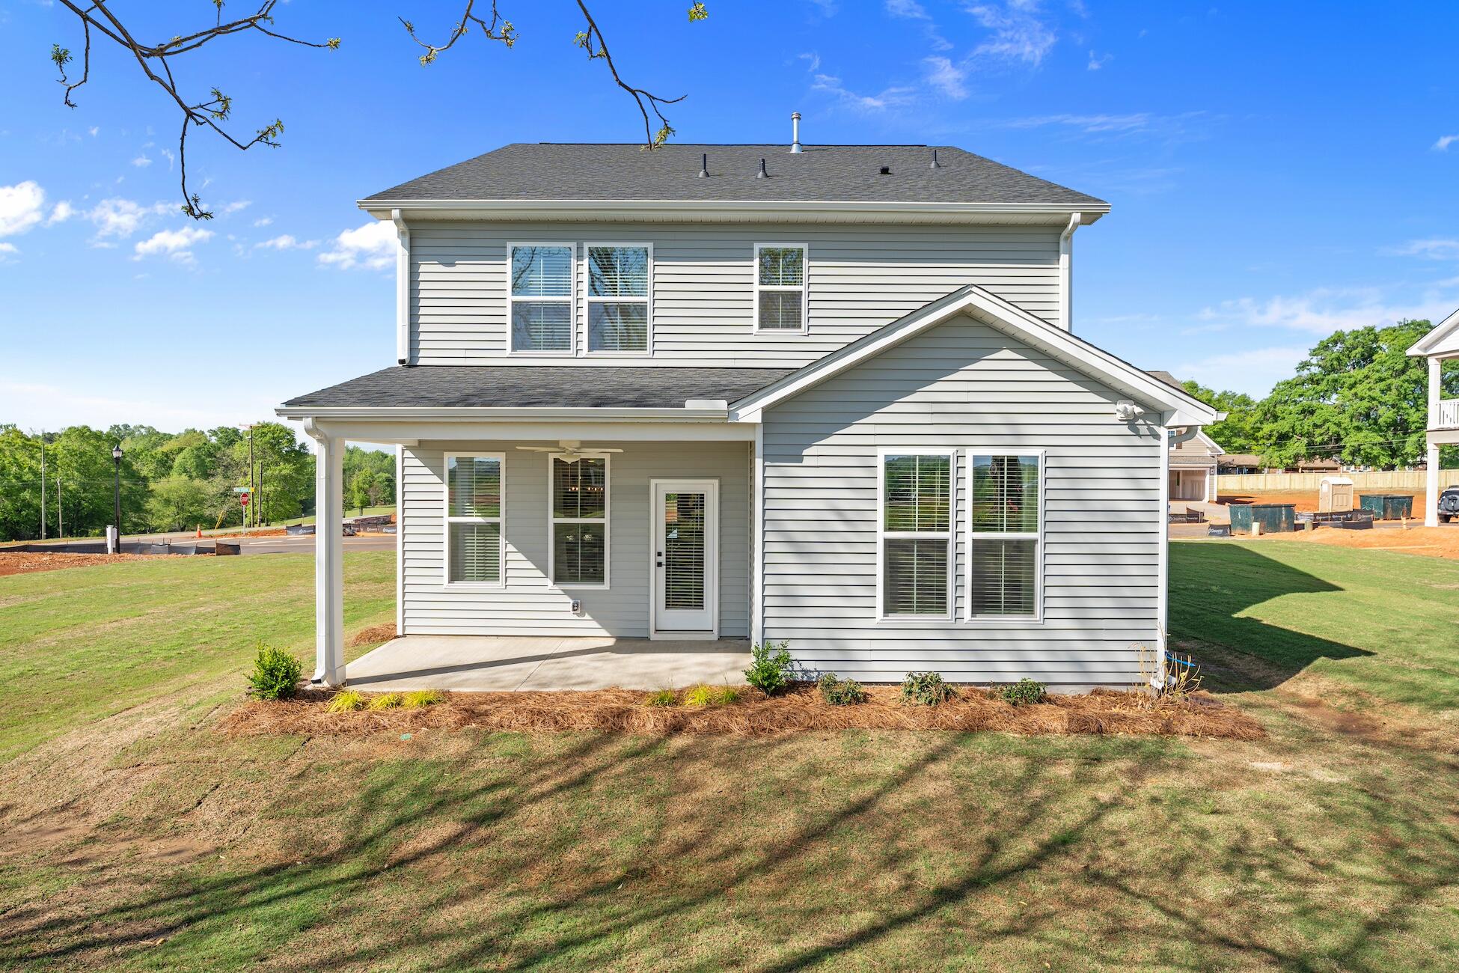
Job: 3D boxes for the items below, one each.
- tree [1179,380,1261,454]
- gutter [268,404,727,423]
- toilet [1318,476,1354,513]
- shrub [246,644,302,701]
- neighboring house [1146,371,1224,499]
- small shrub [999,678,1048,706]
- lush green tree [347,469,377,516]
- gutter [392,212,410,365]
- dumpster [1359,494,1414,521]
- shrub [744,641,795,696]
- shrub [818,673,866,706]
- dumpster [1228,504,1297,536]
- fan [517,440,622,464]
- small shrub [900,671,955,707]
[{"bbox_3d":[71.212,-7.962,112.000,13.000,15.000,12.500,0,1,0],"label":"tree"},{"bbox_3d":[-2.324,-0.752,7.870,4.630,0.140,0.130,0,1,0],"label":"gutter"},{"bbox_3d":[39.060,0.540,49.500,1.200,2.280,1.150,0,1,6],"label":"toilet"},{"bbox_3d":[-4.690,1.909,7.930,0.580,0.590,0.560,0,1,0],"label":"shrub"},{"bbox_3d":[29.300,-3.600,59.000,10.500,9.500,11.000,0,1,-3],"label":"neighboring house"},{"bbox_3d":[2.973,2.085,7.800,0.490,0.300,0.450,0,1,0],"label":"small shrub"},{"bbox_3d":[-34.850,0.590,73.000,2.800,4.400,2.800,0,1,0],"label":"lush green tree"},{"bbox_3d":[-4.360,-2.610,10.250,0.160,2.000,0.420,0,1,0],"label":"gutter"},{"bbox_3d":[37.030,1.150,43.330,2.000,1.360,1.400,0,1,-9],"label":"dumpster"},{"bbox_3d":[0.416,1.871,7.920,0.520,0.580,0.500,0,1,0],"label":"shrub"},{"bbox_3d":[1.150,2.055,7.850,0.480,0.300,0.430,0,1,0],"label":"shrub"},{"bbox_3d":[23.140,1.400,33.500,1.860,1.270,1.500,0,1,0],"label":"dumpster"},{"bbox_3d":[-1.917,-0.452,9.250,1.300,0.350,1.300,0,1,0],"label":"fan"},{"bbox_3d":[2.015,2.055,7.850,0.530,0.330,0.460,0,1,0],"label":"small shrub"}]

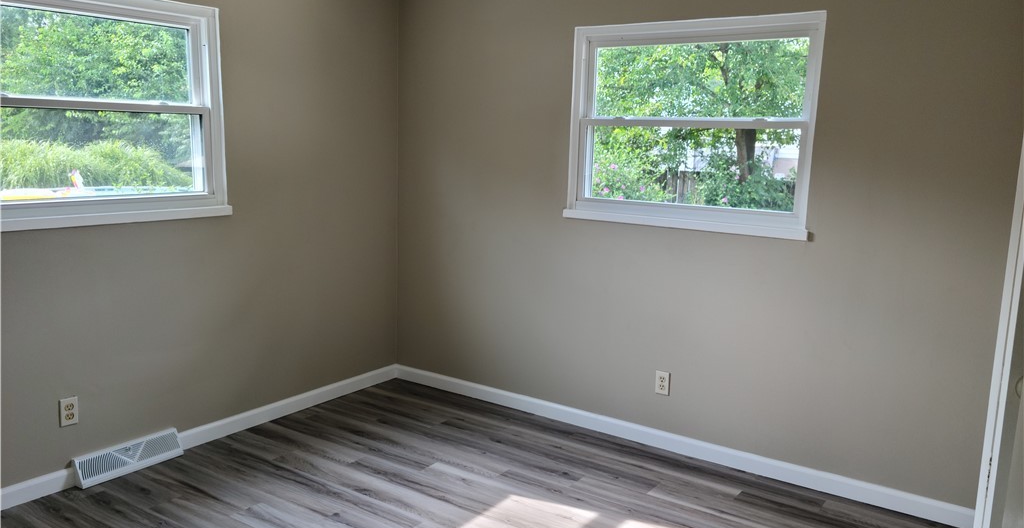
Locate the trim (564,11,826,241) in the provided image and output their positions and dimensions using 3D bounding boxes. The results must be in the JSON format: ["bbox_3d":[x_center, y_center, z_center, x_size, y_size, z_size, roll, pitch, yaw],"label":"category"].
[{"bbox_3d":[0.796,-0.637,3.815,1.220,0.945,0.100,8,11,35],"label":"trim"}]

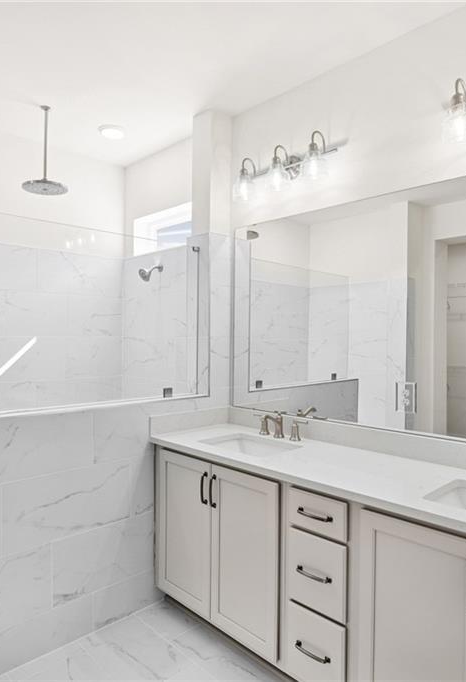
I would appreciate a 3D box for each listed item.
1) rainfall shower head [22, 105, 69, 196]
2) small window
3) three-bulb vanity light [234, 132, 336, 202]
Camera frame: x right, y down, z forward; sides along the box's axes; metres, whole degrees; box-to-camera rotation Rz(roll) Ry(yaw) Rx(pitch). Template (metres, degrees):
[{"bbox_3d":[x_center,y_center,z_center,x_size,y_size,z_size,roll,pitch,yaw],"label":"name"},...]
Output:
[{"bbox_3d":[-1.099,-1.132,2.678,0.254,0.473,0.254,0,0,-45],"label":"rainfall shower head"},{"bbox_3d":[-0.449,-0.795,3.325,0.145,0.285,0.756,0,0,-45],"label":"small window"},{"bbox_3d":[0.262,-0.895,2.360,0.225,0.237,0.592,0,0,-45],"label":"three-bulb vanity light"}]

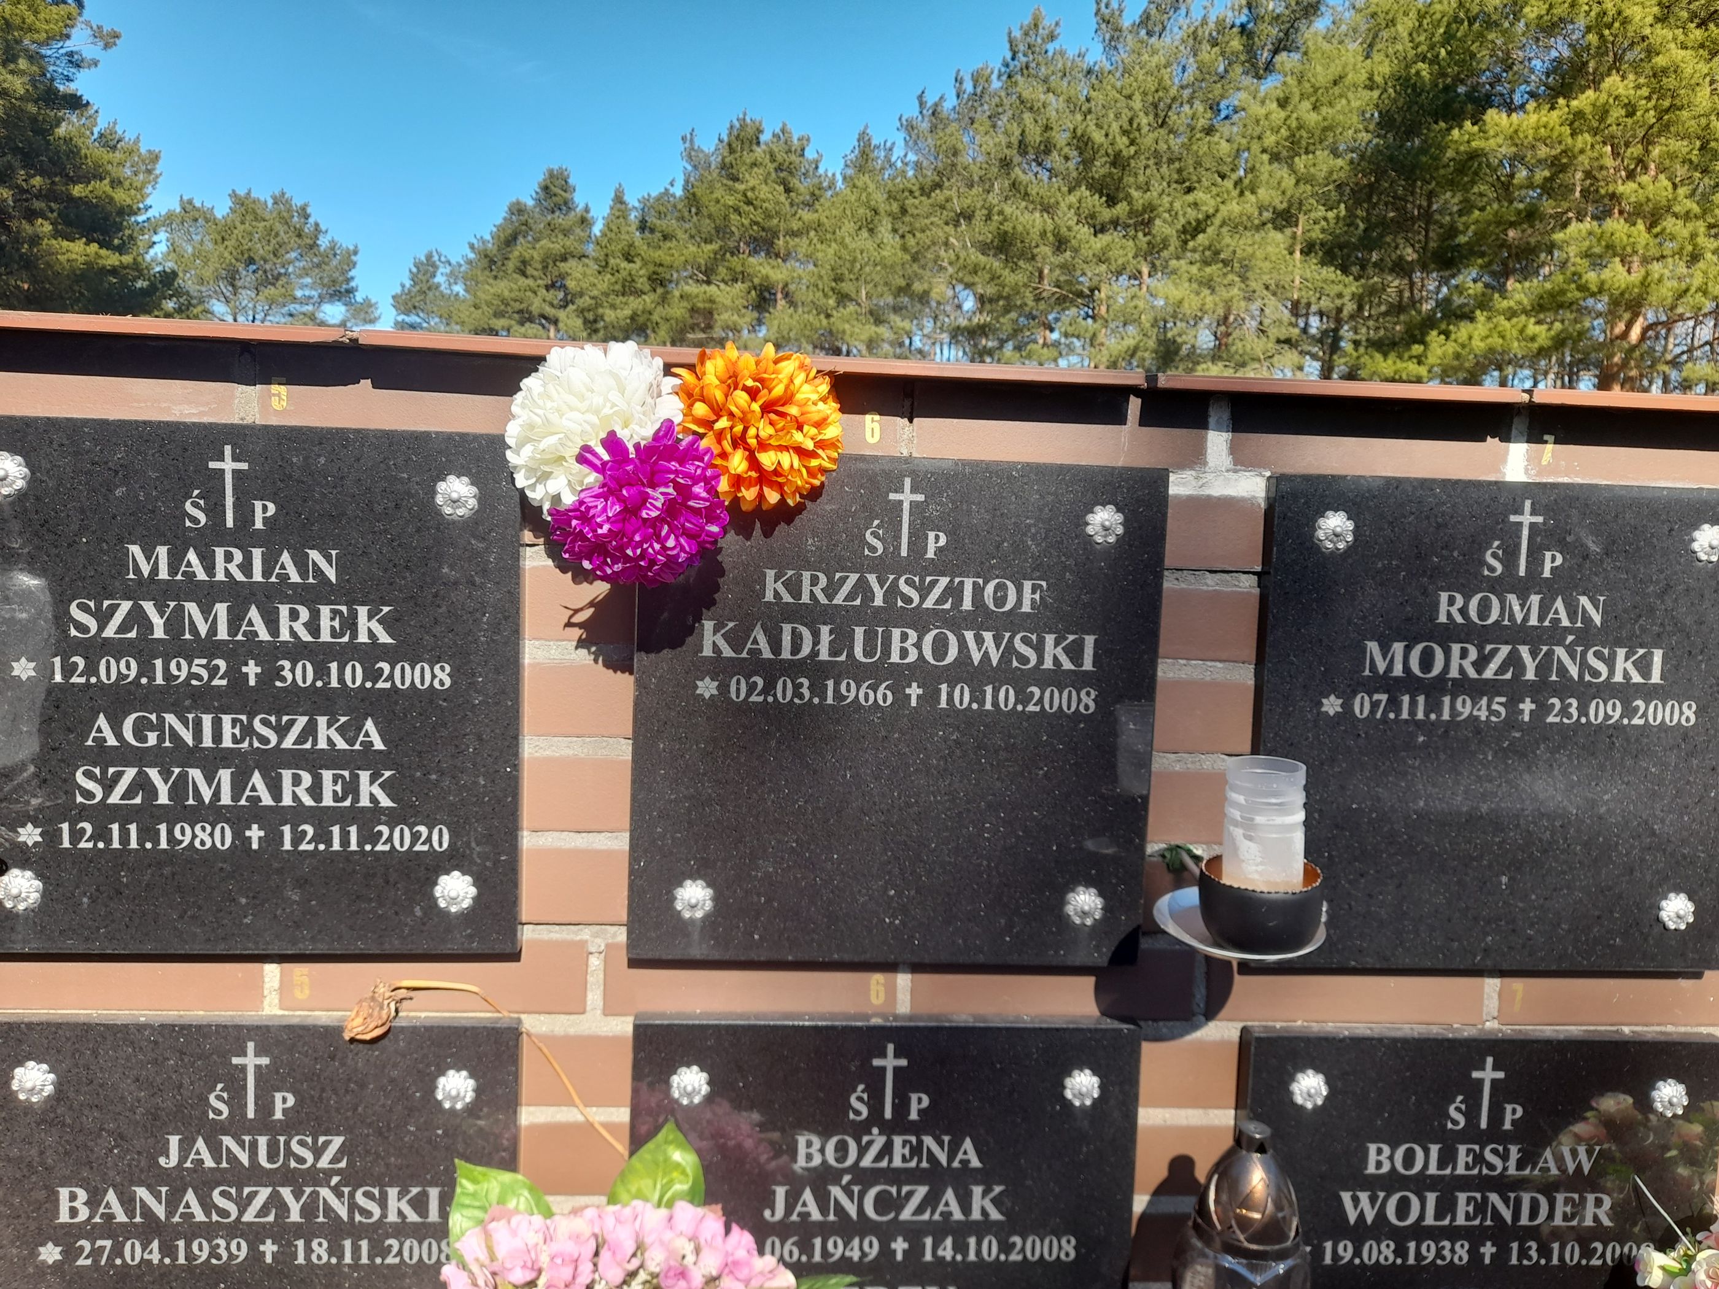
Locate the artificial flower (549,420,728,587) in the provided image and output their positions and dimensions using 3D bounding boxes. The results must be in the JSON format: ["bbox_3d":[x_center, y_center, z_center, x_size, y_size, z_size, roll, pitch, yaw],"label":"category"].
[{"bbox_3d":[-0.162,-0.104,0.913,0.131,0.120,0.100,2,5,-4],"label":"artificial flower"}]

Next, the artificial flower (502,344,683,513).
[{"bbox_3d":[-0.201,-0.164,0.936,0.130,0.127,0.100,2,5,-4],"label":"artificial flower"}]

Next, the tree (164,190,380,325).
[{"bbox_3d":[-18.312,-8.273,38.500,6.877,11.418,6.405,0,6,-25],"label":"tree"}]

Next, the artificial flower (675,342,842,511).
[{"bbox_3d":[-0.077,-0.165,0.942,0.127,0.126,0.100,2,5,-4],"label":"artificial flower"}]

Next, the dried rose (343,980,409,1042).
[{"bbox_3d":[-0.384,0.292,0.987,0.050,0.048,0.036,2,5,-4],"label":"dried rose"}]

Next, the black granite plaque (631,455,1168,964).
[{"bbox_3d":[0.030,0.056,1.011,0.423,0.410,0.022,2,5,-4],"label":"black granite plaque"}]

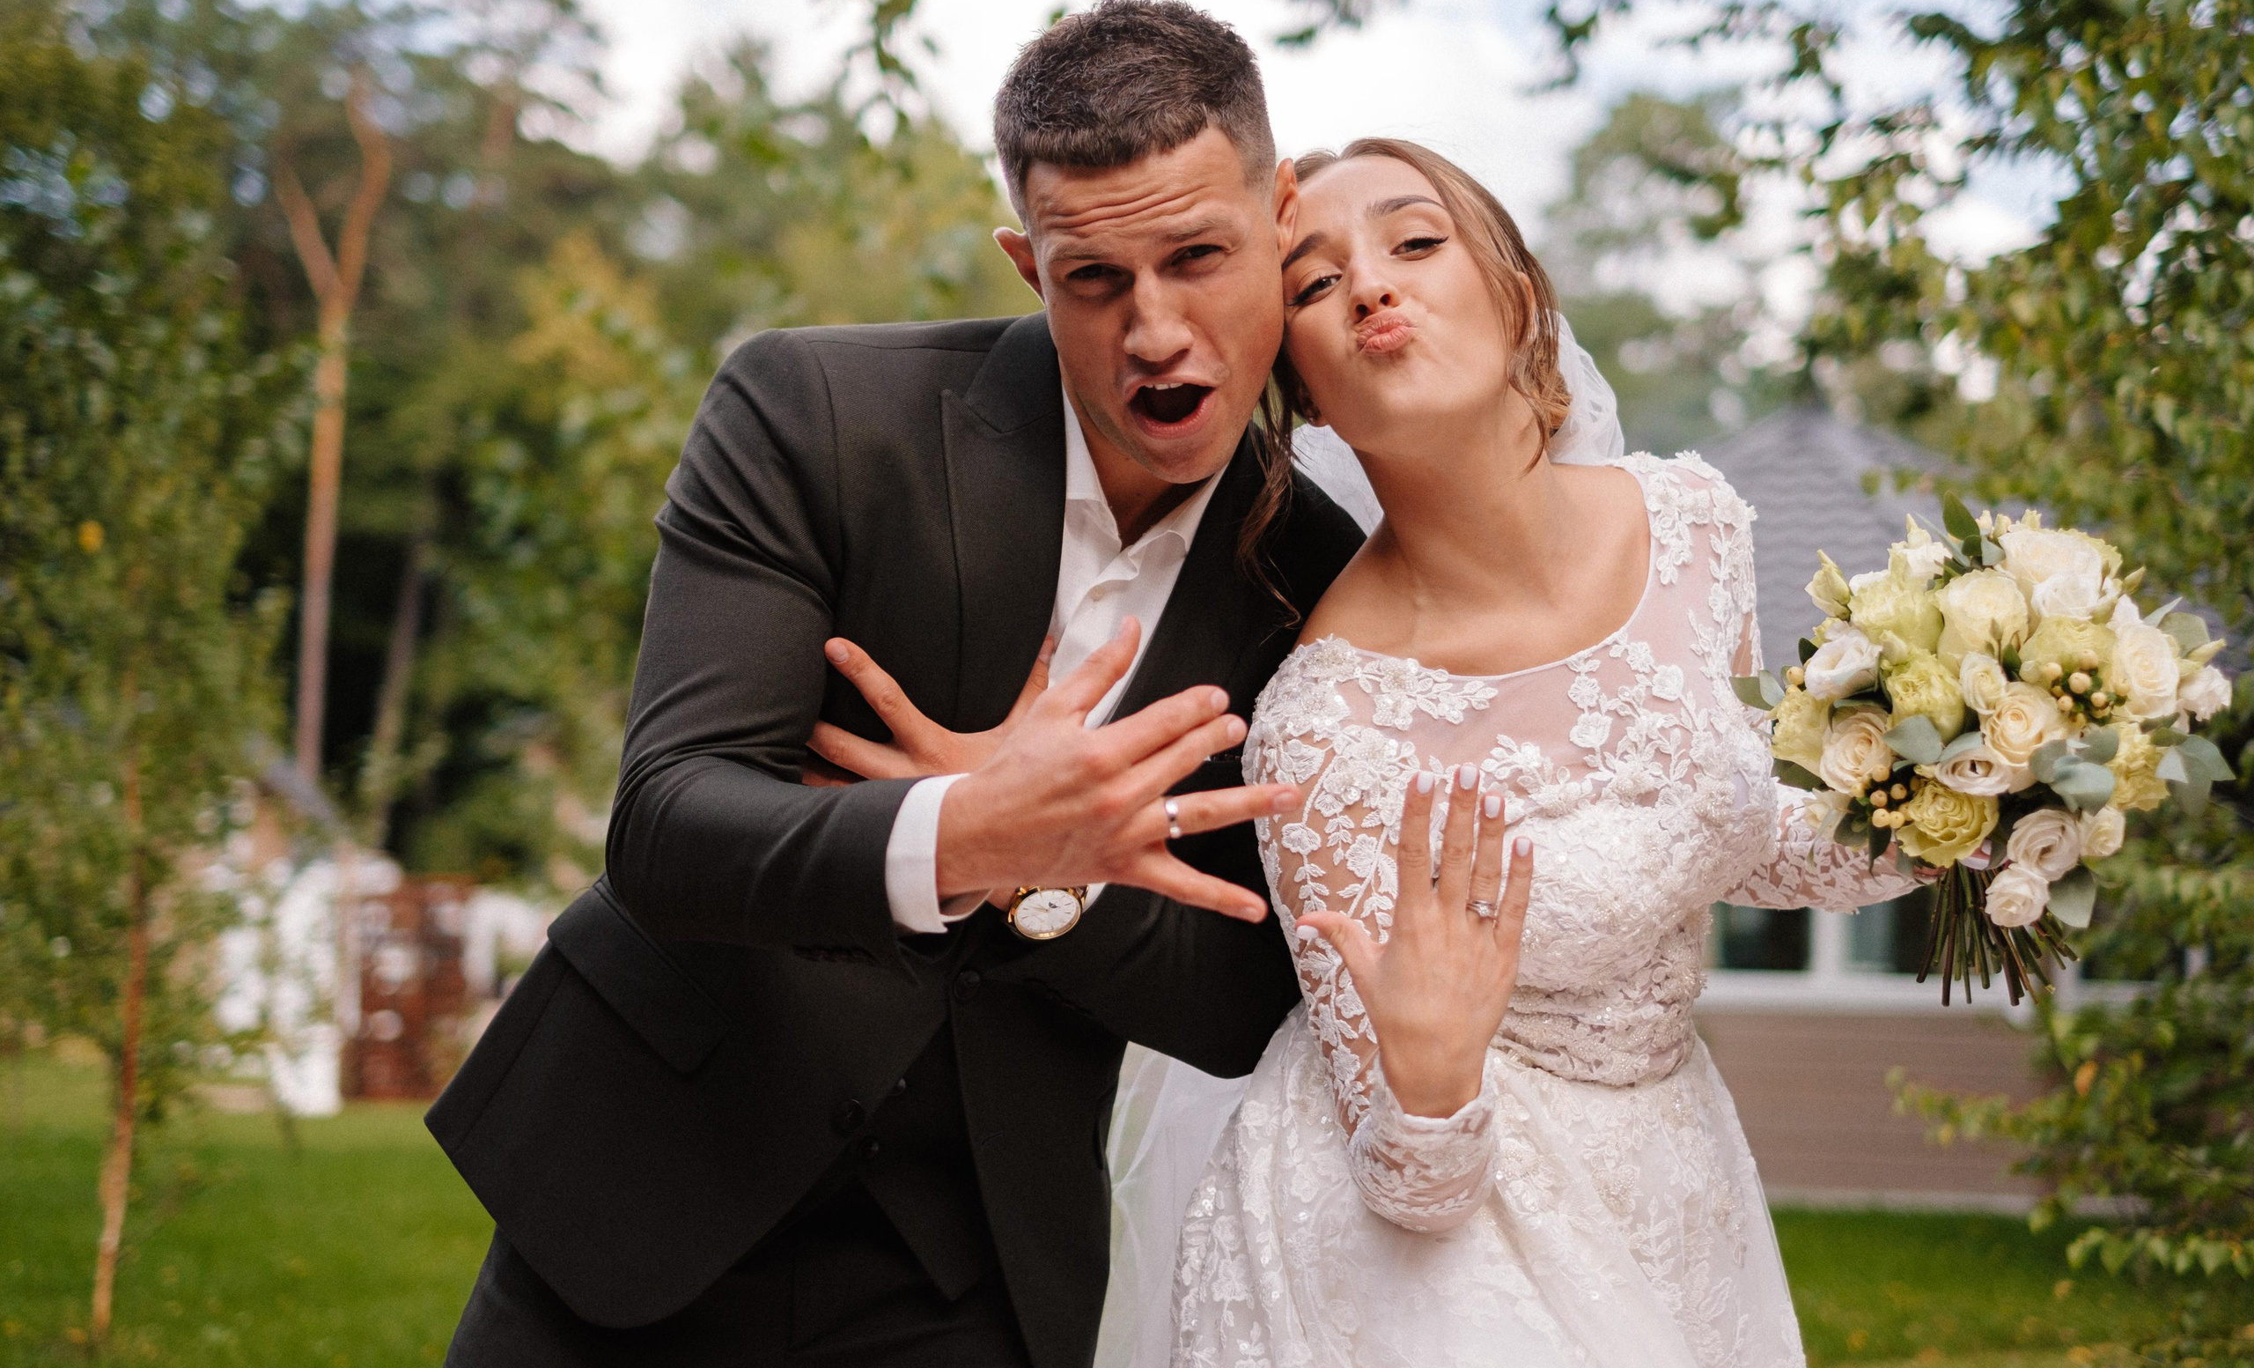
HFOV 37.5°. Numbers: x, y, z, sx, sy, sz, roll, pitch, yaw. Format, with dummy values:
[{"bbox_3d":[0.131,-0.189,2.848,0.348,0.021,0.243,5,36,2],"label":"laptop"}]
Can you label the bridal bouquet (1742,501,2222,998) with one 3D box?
[{"bbox_3d":[0.498,0.038,1.930,0.275,0.285,0.250,1,15,6],"label":"bridal bouquet"}]

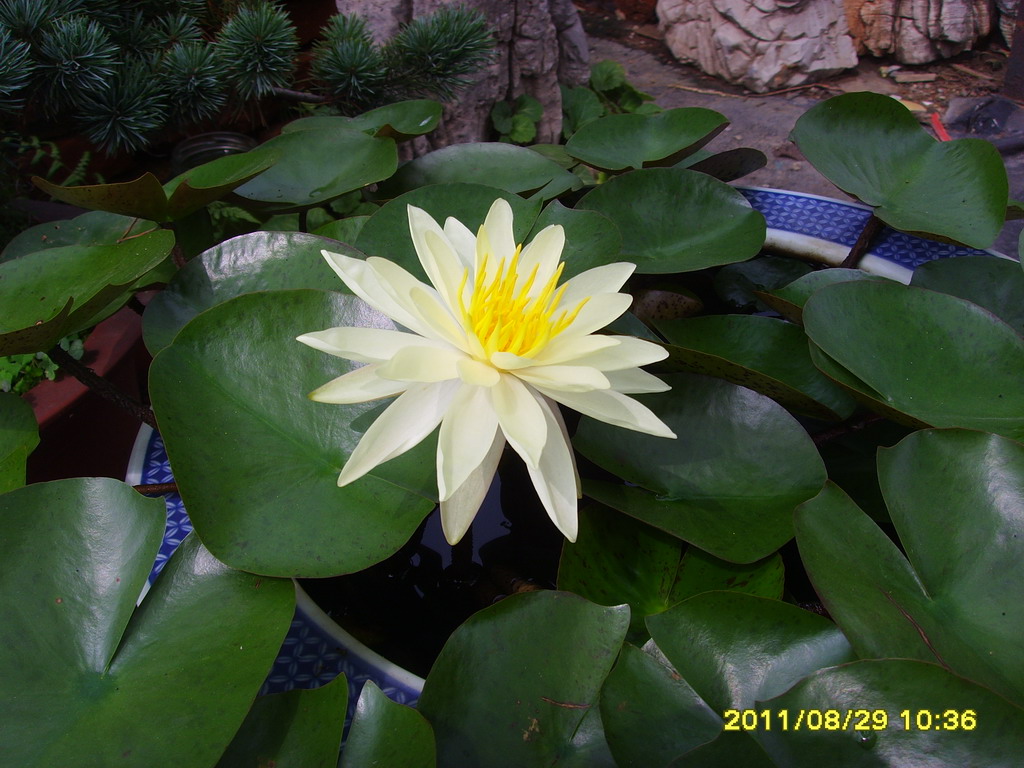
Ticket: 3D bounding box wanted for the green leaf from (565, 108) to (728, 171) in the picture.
[{"bbox_3d":[0.079,-0.144,0.680,0.096,0.020,0.075,-6,37,2],"label":"green leaf"}]

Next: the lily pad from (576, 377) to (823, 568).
[{"bbox_3d":[0.075,0.034,0.465,0.104,0.025,0.100,-6,41,2],"label":"lily pad"}]

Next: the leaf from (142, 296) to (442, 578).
[{"bbox_3d":[-0.083,0.019,0.450,0.118,0.022,0.128,-4,55,0],"label":"leaf"}]

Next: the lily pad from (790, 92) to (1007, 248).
[{"bbox_3d":[0.208,-0.115,0.620,0.115,0.030,0.105,3,55,-5],"label":"lily pad"}]

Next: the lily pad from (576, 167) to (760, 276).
[{"bbox_3d":[0.084,-0.086,0.610,0.101,0.018,0.096,-4,43,0],"label":"lily pad"}]

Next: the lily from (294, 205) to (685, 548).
[{"bbox_3d":[-0.009,-0.005,0.430,0.138,0.068,0.128,-4,39,0],"label":"lily"}]

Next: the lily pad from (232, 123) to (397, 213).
[{"bbox_3d":[-0.114,-0.124,0.660,0.098,0.022,0.088,-4,46,0],"label":"lily pad"}]

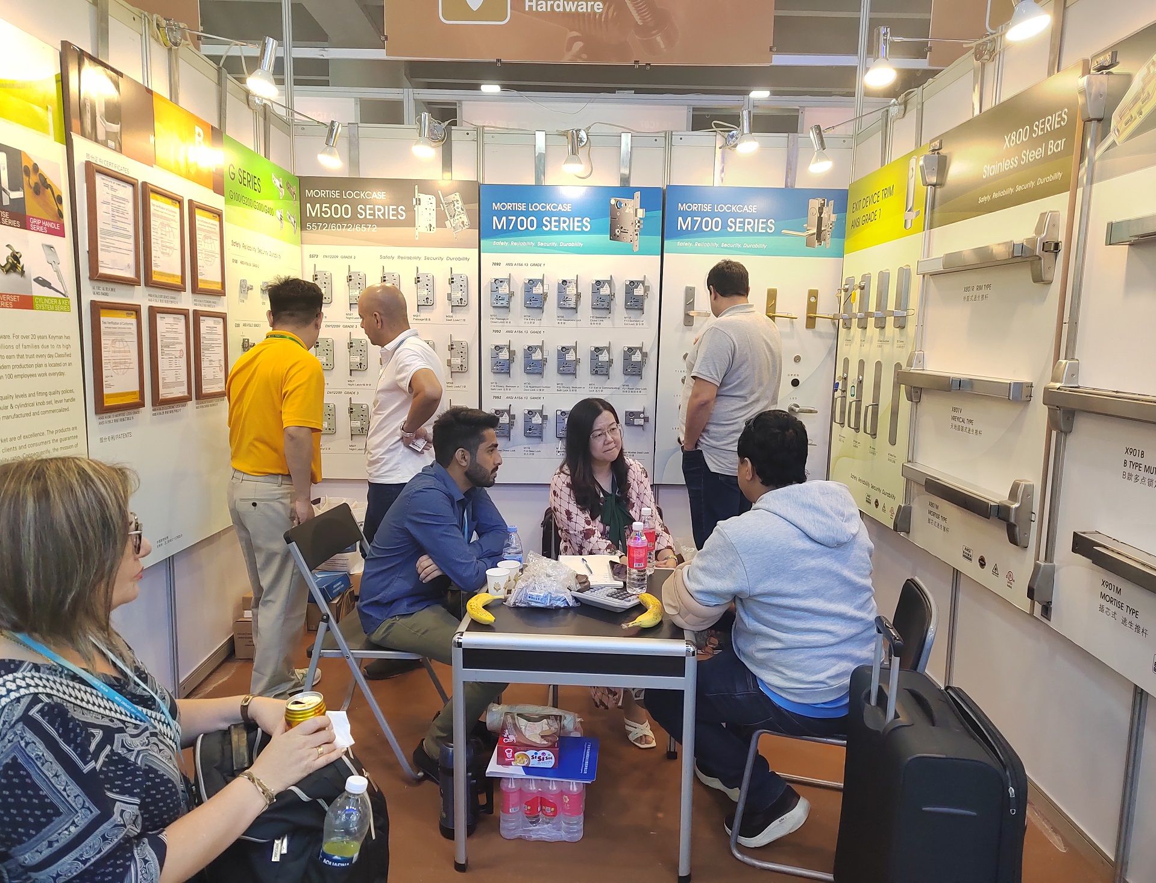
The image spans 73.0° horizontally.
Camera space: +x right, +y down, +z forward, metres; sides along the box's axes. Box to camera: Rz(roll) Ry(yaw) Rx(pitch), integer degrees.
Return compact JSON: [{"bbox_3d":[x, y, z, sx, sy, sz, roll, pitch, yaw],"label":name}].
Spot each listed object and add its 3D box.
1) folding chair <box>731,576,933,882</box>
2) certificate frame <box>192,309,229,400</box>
[{"bbox_3d":[0.726,0.765,2.298,0.510,0.790,0.500,3,8,13],"label":"folding chair"},{"bbox_3d":[-1.468,-0.344,3.131,0.020,0.340,0.255,1,8,-1],"label":"certificate frame"}]

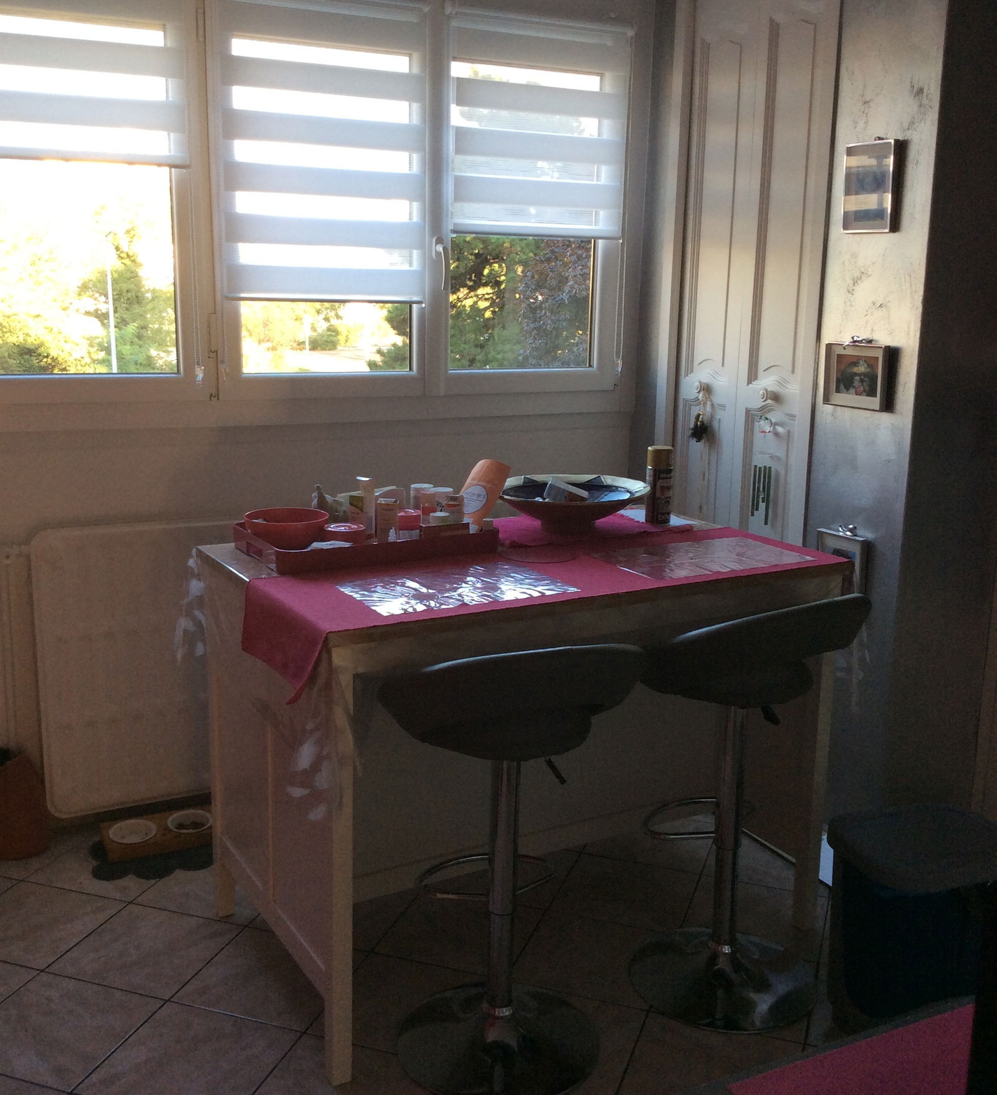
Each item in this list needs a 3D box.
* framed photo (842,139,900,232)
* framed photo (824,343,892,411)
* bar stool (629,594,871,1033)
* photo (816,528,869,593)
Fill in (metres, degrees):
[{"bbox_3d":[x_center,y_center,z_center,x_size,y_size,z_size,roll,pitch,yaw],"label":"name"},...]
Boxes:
[{"bbox_3d":[0.871,-0.839,2.876,0.022,0.196,0.161,-5,14,-24],"label":"framed photo"},{"bbox_3d":[0.862,-0.414,2.974,0.022,0.149,0.202,-5,14,-24],"label":"framed photo"},{"bbox_3d":[0.517,0.527,2.698,0.540,0.917,0.445,-6,14,-29],"label":"bar stool"},{"bbox_3d":[0.853,0.062,3.082,0.022,0.195,0.164,-5,14,-24],"label":"photo"}]

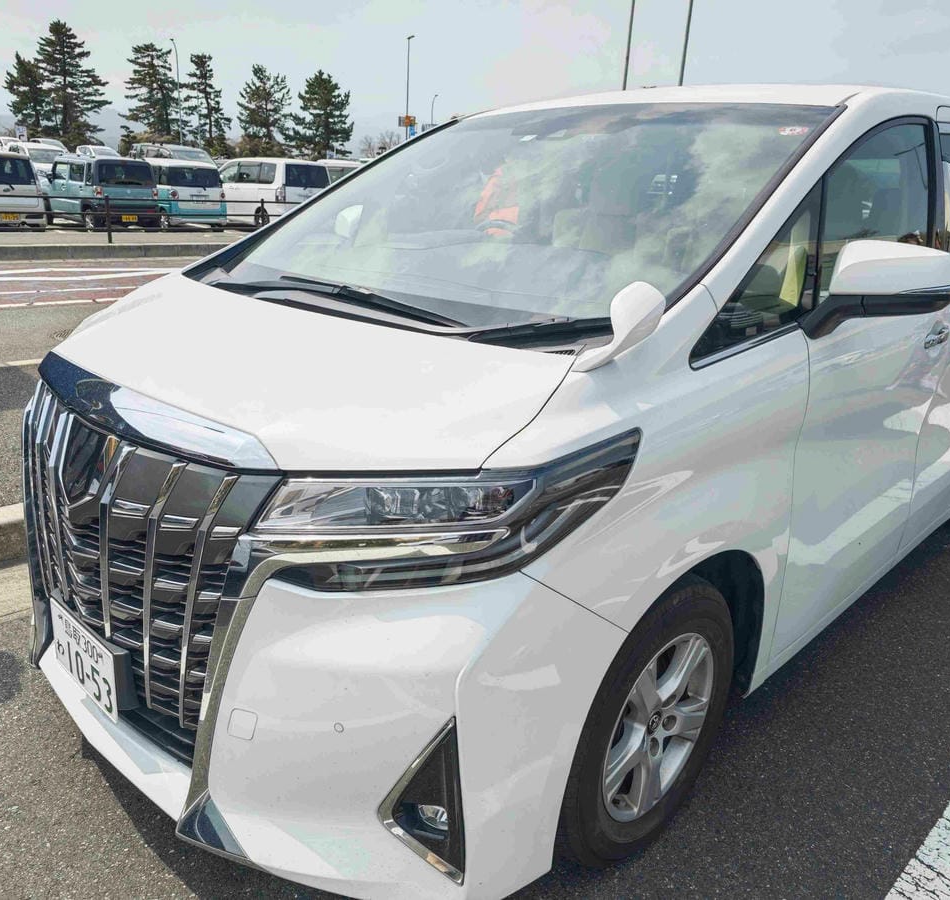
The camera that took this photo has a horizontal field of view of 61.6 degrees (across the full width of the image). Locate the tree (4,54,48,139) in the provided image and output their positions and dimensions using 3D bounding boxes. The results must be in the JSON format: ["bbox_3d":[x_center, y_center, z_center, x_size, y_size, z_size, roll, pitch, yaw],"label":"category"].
[{"bbox_3d":[-28.551,-21.331,50.789,2.479,7.295,2.479,-6,21,-27],"label":"tree"}]

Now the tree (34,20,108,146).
[{"bbox_3d":[-25.267,-21.875,49.943,4.188,9.090,4.188,-6,20,-25],"label":"tree"}]

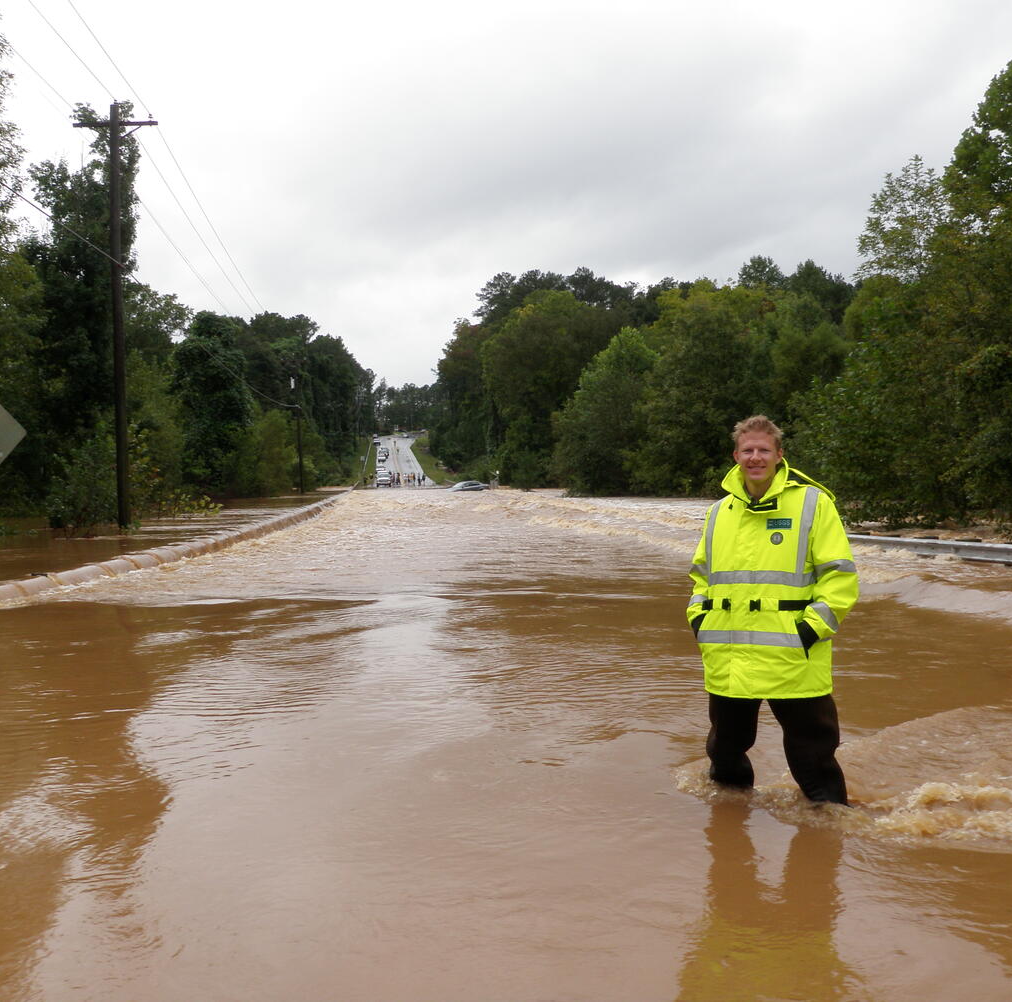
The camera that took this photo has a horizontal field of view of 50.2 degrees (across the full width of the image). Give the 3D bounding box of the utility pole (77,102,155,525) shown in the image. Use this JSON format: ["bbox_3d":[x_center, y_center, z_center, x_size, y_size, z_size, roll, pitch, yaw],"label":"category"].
[{"bbox_3d":[-10.720,-4.950,29.870,2.350,12.000,0.340,-1,1,1],"label":"utility pole"}]

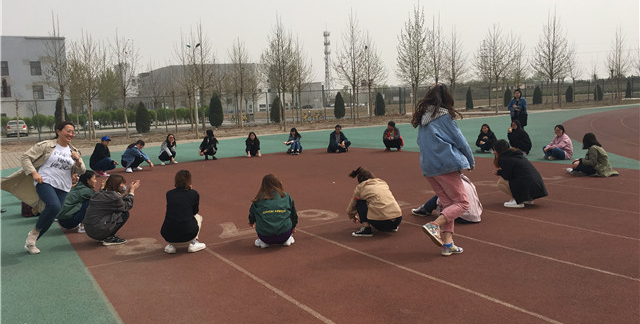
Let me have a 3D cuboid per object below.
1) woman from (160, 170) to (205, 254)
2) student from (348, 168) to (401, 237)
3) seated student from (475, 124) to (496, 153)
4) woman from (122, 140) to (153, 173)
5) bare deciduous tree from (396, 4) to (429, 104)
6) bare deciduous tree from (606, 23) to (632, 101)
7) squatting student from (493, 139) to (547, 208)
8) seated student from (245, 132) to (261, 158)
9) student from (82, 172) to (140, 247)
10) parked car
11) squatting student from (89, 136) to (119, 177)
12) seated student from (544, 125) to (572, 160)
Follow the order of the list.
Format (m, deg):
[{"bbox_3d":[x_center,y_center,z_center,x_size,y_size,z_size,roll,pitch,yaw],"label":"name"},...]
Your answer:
[{"bbox_3d":[-1.539,0.512,6.000,0.470,0.910,0.640,-2,6,9],"label":"woman"},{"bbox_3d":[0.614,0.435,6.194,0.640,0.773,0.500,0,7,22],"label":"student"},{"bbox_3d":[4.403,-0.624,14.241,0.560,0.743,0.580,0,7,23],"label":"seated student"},{"bbox_3d":[-4.639,-0.172,13.683,0.720,0.760,0.520,1,8,32],"label":"woman"},{"bbox_3d":[6.288,-6.690,36.303,2.400,7.751,2.400,-2,6,10],"label":"bare deciduous tree"},{"bbox_3d":[30.140,-9.904,53.675,2.500,7.500,2.500,-3,7,0],"label":"bare deciduous tree"},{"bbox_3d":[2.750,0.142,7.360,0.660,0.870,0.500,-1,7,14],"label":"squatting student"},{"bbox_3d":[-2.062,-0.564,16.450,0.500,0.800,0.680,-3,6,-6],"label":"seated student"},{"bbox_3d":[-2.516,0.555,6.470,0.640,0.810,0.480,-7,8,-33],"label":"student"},{"bbox_3d":[-27.813,-3.081,49.300,1.760,1.470,4.500,-6,7,-28],"label":"parked car"},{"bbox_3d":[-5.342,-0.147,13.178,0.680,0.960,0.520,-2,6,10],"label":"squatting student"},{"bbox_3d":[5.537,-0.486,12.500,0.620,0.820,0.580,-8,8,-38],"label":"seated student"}]

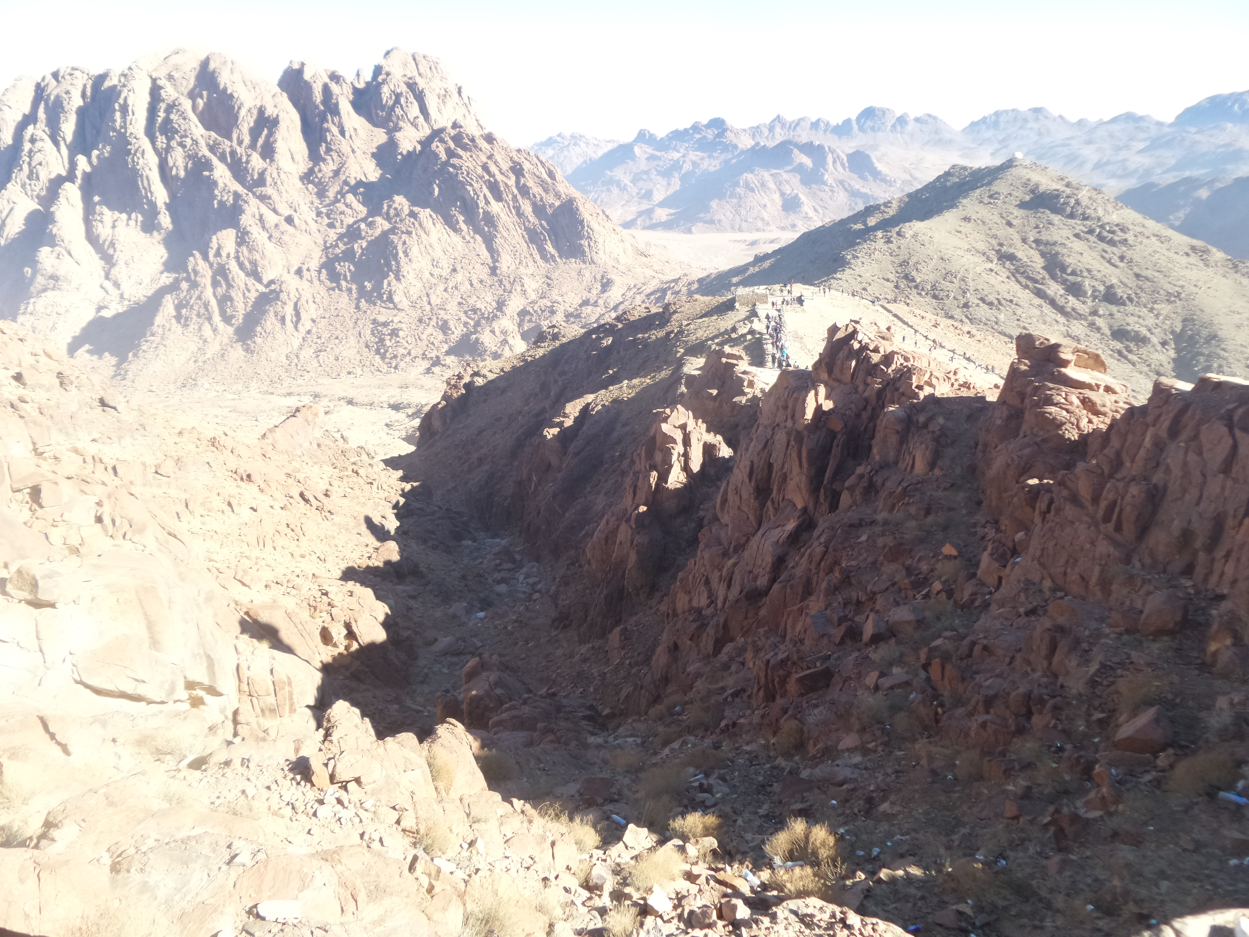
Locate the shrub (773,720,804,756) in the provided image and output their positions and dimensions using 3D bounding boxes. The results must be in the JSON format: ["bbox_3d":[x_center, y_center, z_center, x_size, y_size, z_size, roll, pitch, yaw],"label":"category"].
[{"bbox_3d":[2.707,4.447,14.300,0.500,0.560,0.500,0,23,0],"label":"shrub"}]

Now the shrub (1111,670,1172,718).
[{"bbox_3d":[7.352,3.201,12.300,0.820,0.600,0.750,0,23,0],"label":"shrub"}]

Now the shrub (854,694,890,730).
[{"bbox_3d":[4.227,4.169,14.800,0.620,0.550,0.580,0,23,0],"label":"shrub"}]

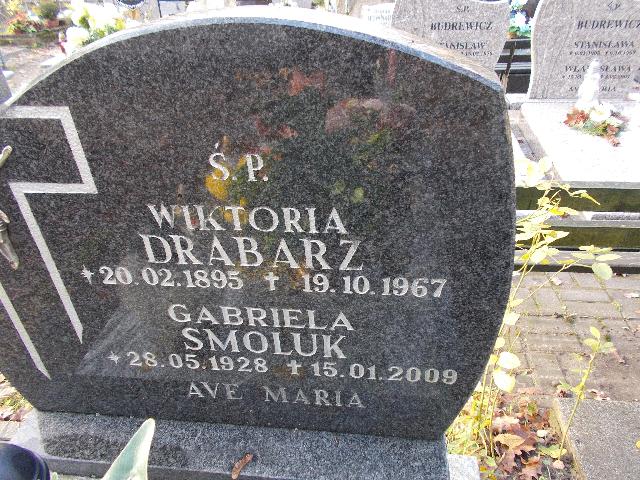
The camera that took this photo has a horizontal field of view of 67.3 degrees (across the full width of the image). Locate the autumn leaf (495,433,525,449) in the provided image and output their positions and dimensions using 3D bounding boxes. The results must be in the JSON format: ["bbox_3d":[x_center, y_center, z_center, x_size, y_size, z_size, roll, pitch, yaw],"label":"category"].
[{"bbox_3d":[0.521,0.548,1.315,0.090,0.022,0.050,-3,29,0],"label":"autumn leaf"}]

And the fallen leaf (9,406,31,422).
[{"bbox_3d":[-0.931,0.541,1.490,0.067,0.022,0.055,-3,29,0],"label":"fallen leaf"}]

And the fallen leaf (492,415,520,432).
[{"bbox_3d":[0.533,0.525,1.375,0.080,0.020,0.050,-3,29,0],"label":"fallen leaf"}]

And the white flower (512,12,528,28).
[{"bbox_3d":[1.752,-1.918,4.200,0.140,0.130,0.120,8,31,19],"label":"white flower"}]

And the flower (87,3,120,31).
[{"bbox_3d":[-1.171,-1.209,2.600,0.170,0.145,0.140,-14,31,-18],"label":"flower"}]

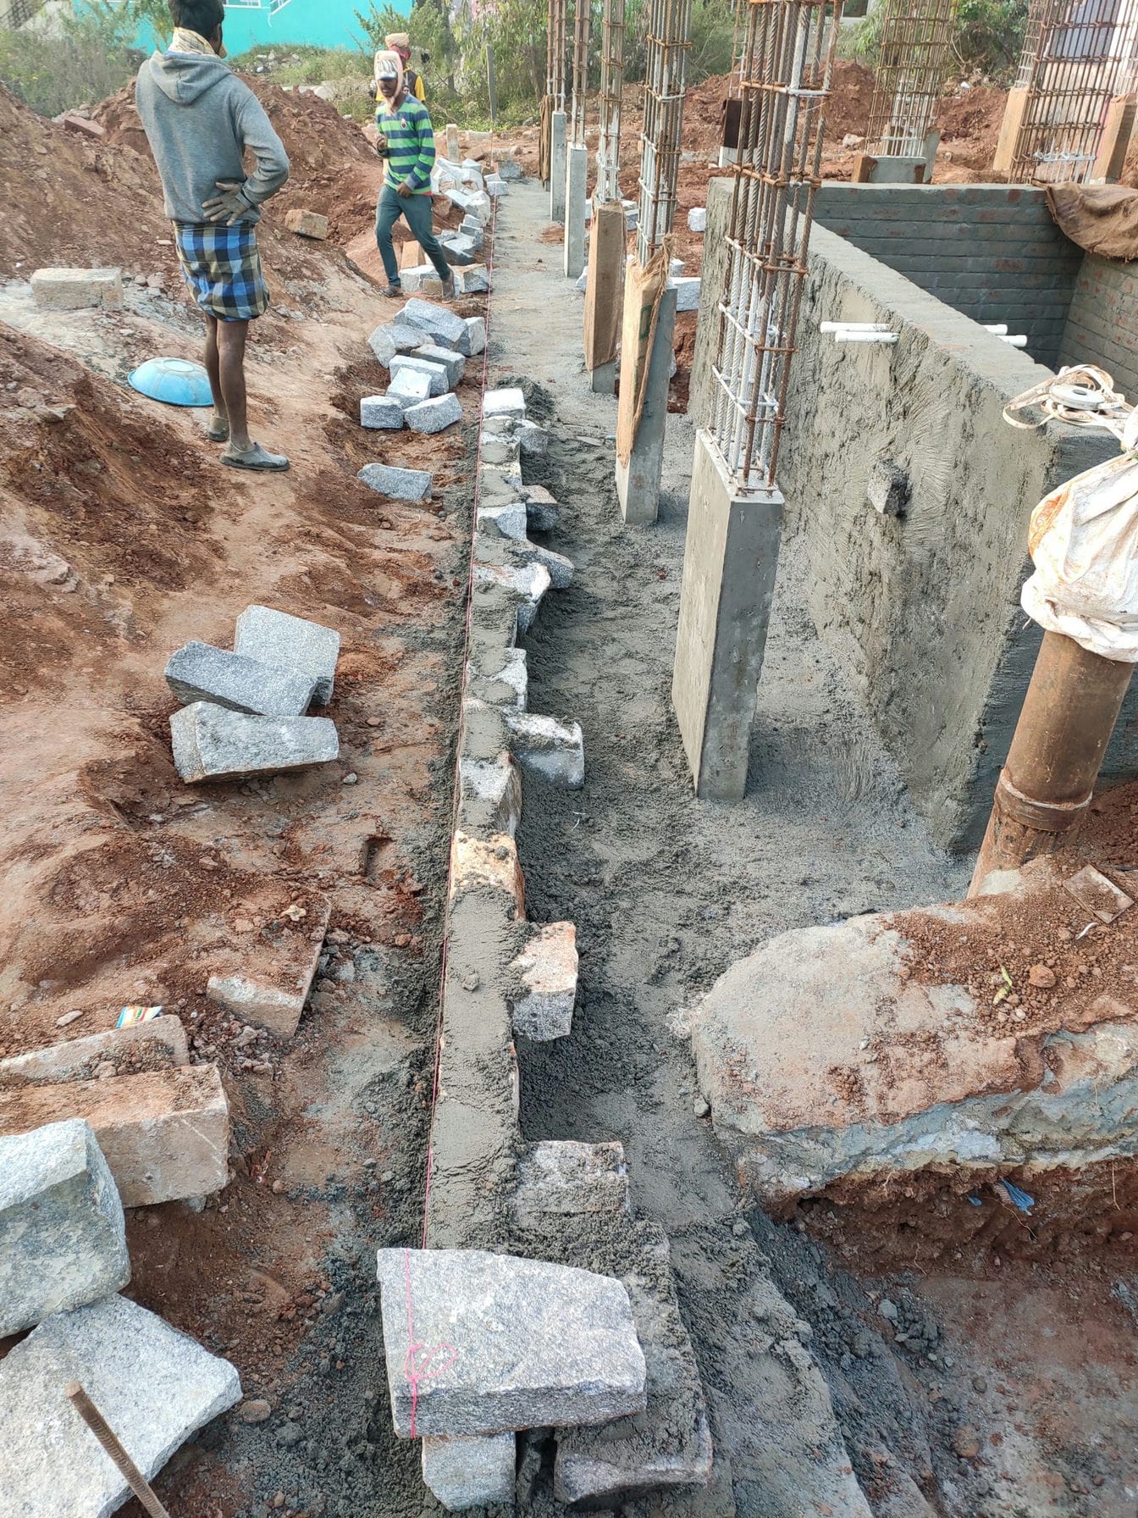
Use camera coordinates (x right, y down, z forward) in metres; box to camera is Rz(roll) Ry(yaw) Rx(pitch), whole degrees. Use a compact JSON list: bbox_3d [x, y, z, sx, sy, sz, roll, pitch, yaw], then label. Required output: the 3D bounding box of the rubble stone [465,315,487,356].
[{"bbox_3d":[-0.664,-2.793,7.250,0.220,0.190,0.200,27,42,34],"label":"rubble stone"}]

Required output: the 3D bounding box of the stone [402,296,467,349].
[{"bbox_3d":[-0.931,-2.961,7.507,0.400,0.135,0.225,23,49,-6],"label":"stone"}]

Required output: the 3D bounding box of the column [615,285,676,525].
[{"bbox_3d":[0.344,-1.702,5.122,0.148,1.020,0.580,0,33,-3],"label":"column"}]

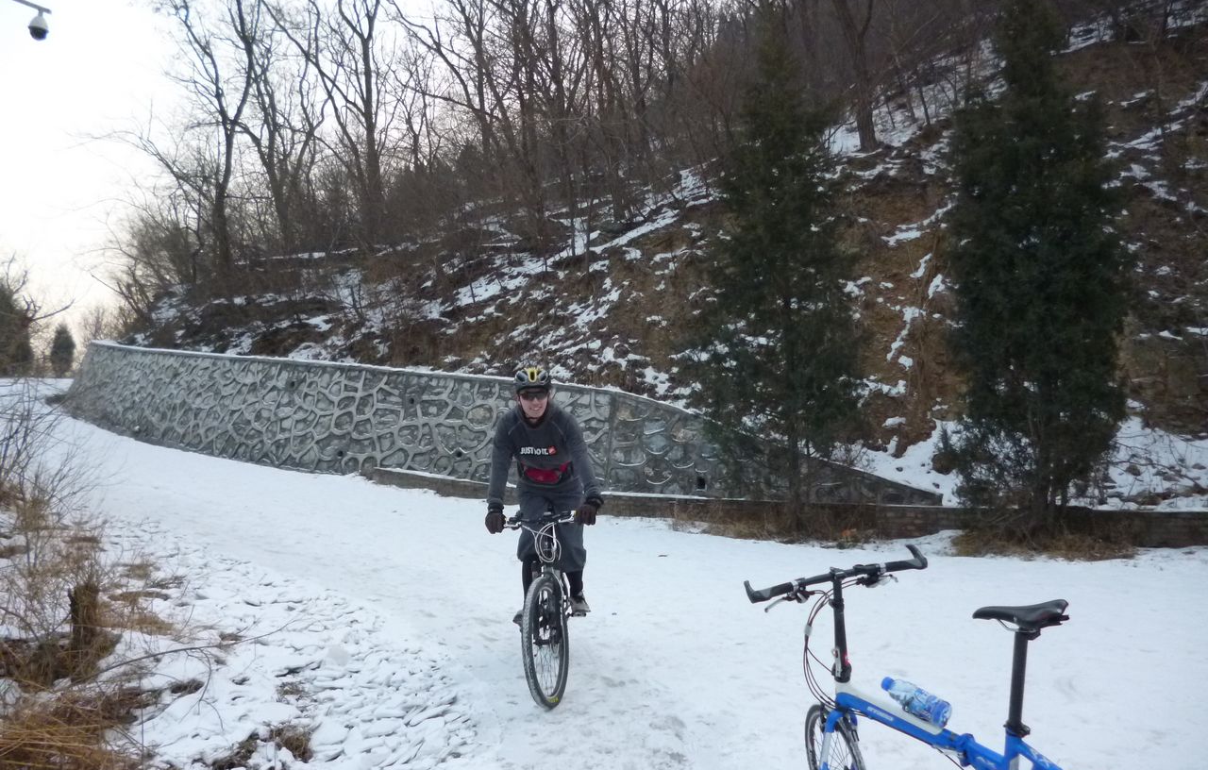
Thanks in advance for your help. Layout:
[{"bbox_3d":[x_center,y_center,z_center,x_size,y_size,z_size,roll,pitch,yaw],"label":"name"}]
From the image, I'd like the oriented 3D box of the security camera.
[{"bbox_3d":[-7.350,-4.670,12.700,0.220,0.330,0.220,1,-2,-30],"label":"security camera"}]

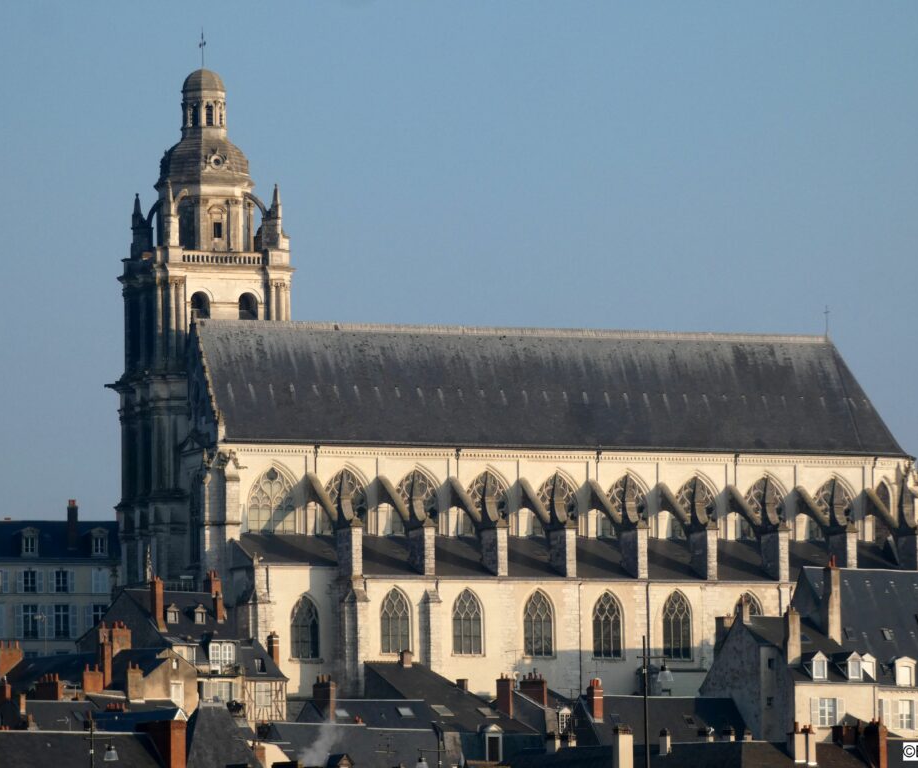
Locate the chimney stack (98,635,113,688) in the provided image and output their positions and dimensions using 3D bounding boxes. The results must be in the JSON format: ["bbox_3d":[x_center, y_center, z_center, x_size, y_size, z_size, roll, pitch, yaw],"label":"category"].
[{"bbox_3d":[-24.811,19.477,490.000,0.650,3.734,0.950,3,-7,-33],"label":"chimney stack"}]

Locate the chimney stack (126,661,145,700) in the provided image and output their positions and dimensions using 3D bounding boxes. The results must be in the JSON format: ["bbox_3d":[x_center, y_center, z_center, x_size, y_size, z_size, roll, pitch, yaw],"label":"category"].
[{"bbox_3d":[-22.133,20.370,478.000,1.200,2.698,0.500,2,-6,-28],"label":"chimney stack"}]

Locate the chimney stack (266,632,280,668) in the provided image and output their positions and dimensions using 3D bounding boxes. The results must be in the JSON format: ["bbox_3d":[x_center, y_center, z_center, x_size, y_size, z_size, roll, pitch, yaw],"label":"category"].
[{"bbox_3d":[-13.498,19.411,508.000,0.520,2.827,0.750,3,-6,-32],"label":"chimney stack"}]

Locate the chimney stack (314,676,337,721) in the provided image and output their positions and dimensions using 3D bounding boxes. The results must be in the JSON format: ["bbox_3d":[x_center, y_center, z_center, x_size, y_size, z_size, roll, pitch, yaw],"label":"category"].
[{"bbox_3d":[-9.084,21.401,475.000,0.580,3.175,1.800,4,-7,-42],"label":"chimney stack"}]

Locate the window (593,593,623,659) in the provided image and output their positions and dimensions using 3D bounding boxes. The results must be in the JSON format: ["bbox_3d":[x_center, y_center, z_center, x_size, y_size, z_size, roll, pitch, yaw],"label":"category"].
[{"bbox_3d":[12.040,19.572,566.963,2.584,5.467,0.450,1,-6,-22],"label":"window"}]

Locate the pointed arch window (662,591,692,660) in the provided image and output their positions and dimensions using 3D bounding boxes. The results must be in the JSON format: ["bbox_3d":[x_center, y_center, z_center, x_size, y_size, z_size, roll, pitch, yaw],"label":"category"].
[{"bbox_3d":[17.776,19.671,569.254,2.638,5.694,0.450,1,-6,-22],"label":"pointed arch window"}]

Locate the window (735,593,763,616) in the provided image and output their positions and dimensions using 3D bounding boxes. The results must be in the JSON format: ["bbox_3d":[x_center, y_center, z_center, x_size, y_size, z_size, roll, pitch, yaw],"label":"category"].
[{"bbox_3d":[23.702,19.752,571.578,2.649,5.635,0.450,1,-6,-22],"label":"window"}]

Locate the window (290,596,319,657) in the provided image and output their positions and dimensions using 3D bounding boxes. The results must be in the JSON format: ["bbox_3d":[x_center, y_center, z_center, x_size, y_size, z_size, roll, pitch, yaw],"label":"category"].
[{"bbox_3d":[-12.286,19.376,556.081,2.534,5.082,0.450,1,-6,-22],"label":"window"}]

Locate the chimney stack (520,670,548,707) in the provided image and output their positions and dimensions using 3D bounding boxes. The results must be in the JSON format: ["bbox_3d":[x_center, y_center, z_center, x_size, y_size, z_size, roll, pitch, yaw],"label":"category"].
[{"bbox_3d":[5.035,20.606,472.000,0.400,2.358,2.300,4,-7,-43],"label":"chimney stack"}]

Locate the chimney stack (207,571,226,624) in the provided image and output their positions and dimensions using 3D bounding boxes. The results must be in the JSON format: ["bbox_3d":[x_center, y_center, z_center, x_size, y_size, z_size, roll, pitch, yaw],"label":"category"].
[{"bbox_3d":[-18.340,16.147,528.000,0.900,4.022,1.050,3,-7,-33],"label":"chimney stack"}]

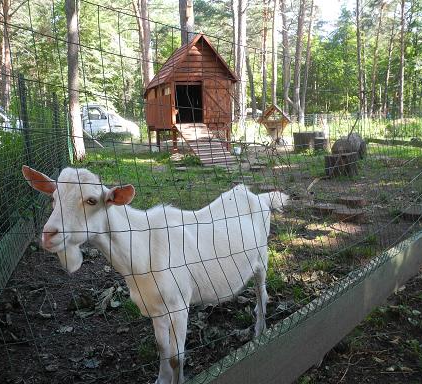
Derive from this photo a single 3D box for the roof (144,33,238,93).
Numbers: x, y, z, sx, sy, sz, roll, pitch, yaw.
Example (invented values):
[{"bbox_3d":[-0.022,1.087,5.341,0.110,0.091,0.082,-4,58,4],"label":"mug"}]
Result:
[{"bbox_3d":[-0.676,-4.083,13.210,2.200,1.400,2.650,-5,11,-18],"label":"roof"}]

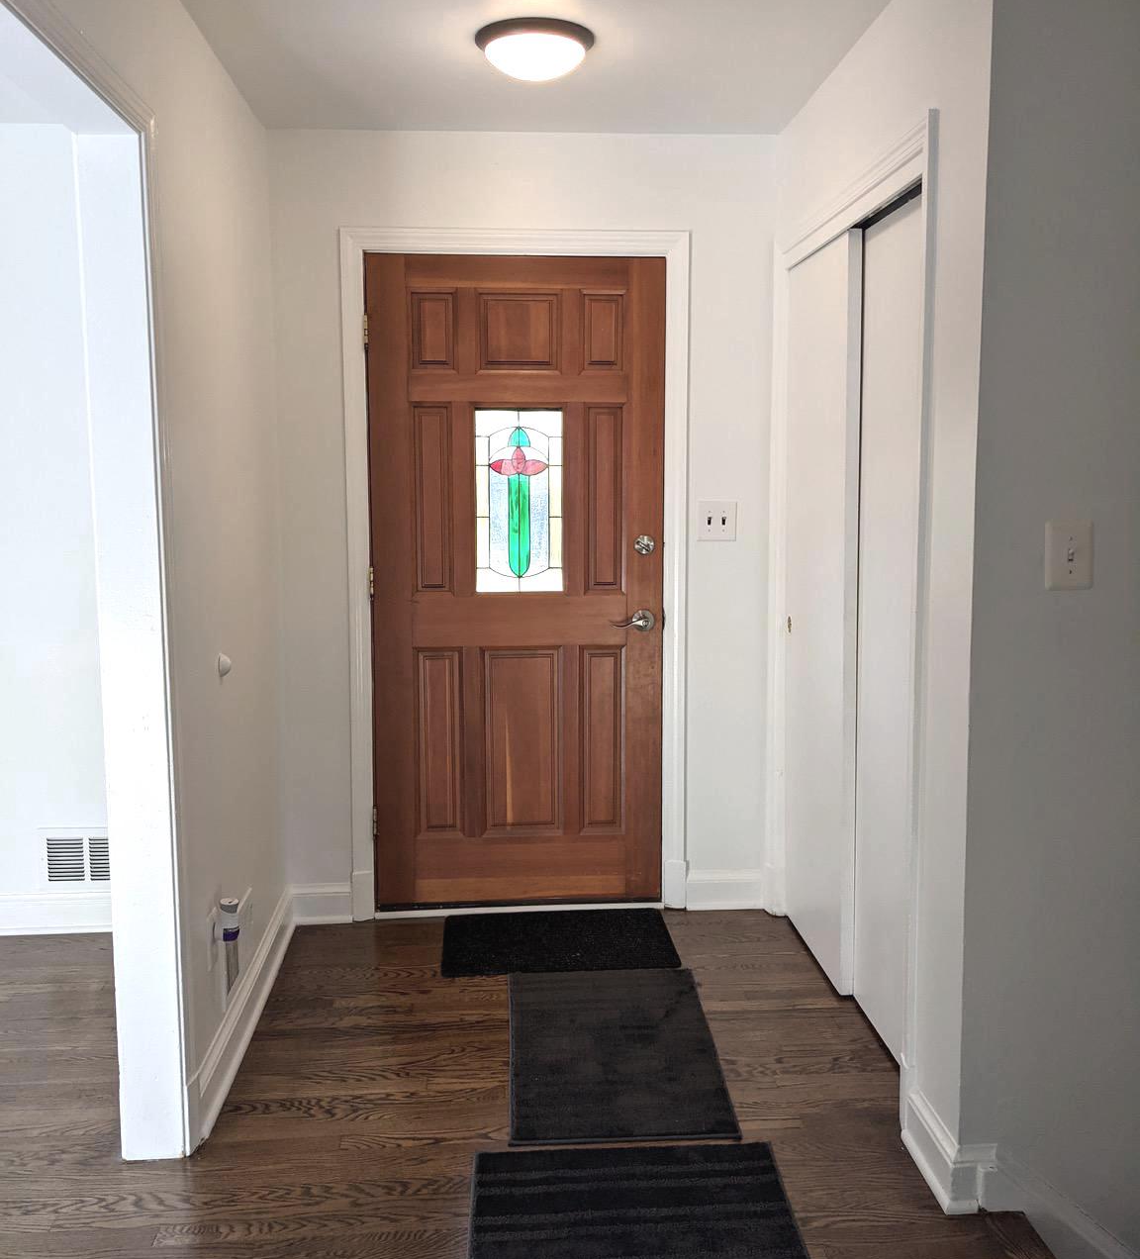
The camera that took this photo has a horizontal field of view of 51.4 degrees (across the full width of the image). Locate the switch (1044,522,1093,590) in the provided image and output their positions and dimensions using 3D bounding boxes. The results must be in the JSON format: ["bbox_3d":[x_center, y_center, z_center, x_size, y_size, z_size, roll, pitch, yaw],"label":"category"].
[{"bbox_3d":[0.880,-0.131,2.087,0.086,0.125,0.014,-1,6,-5],"label":"switch"}]

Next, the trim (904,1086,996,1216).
[{"bbox_3d":[0.735,1.002,2.325,0.100,0.128,0.277,-1,6,-5],"label":"trim"}]

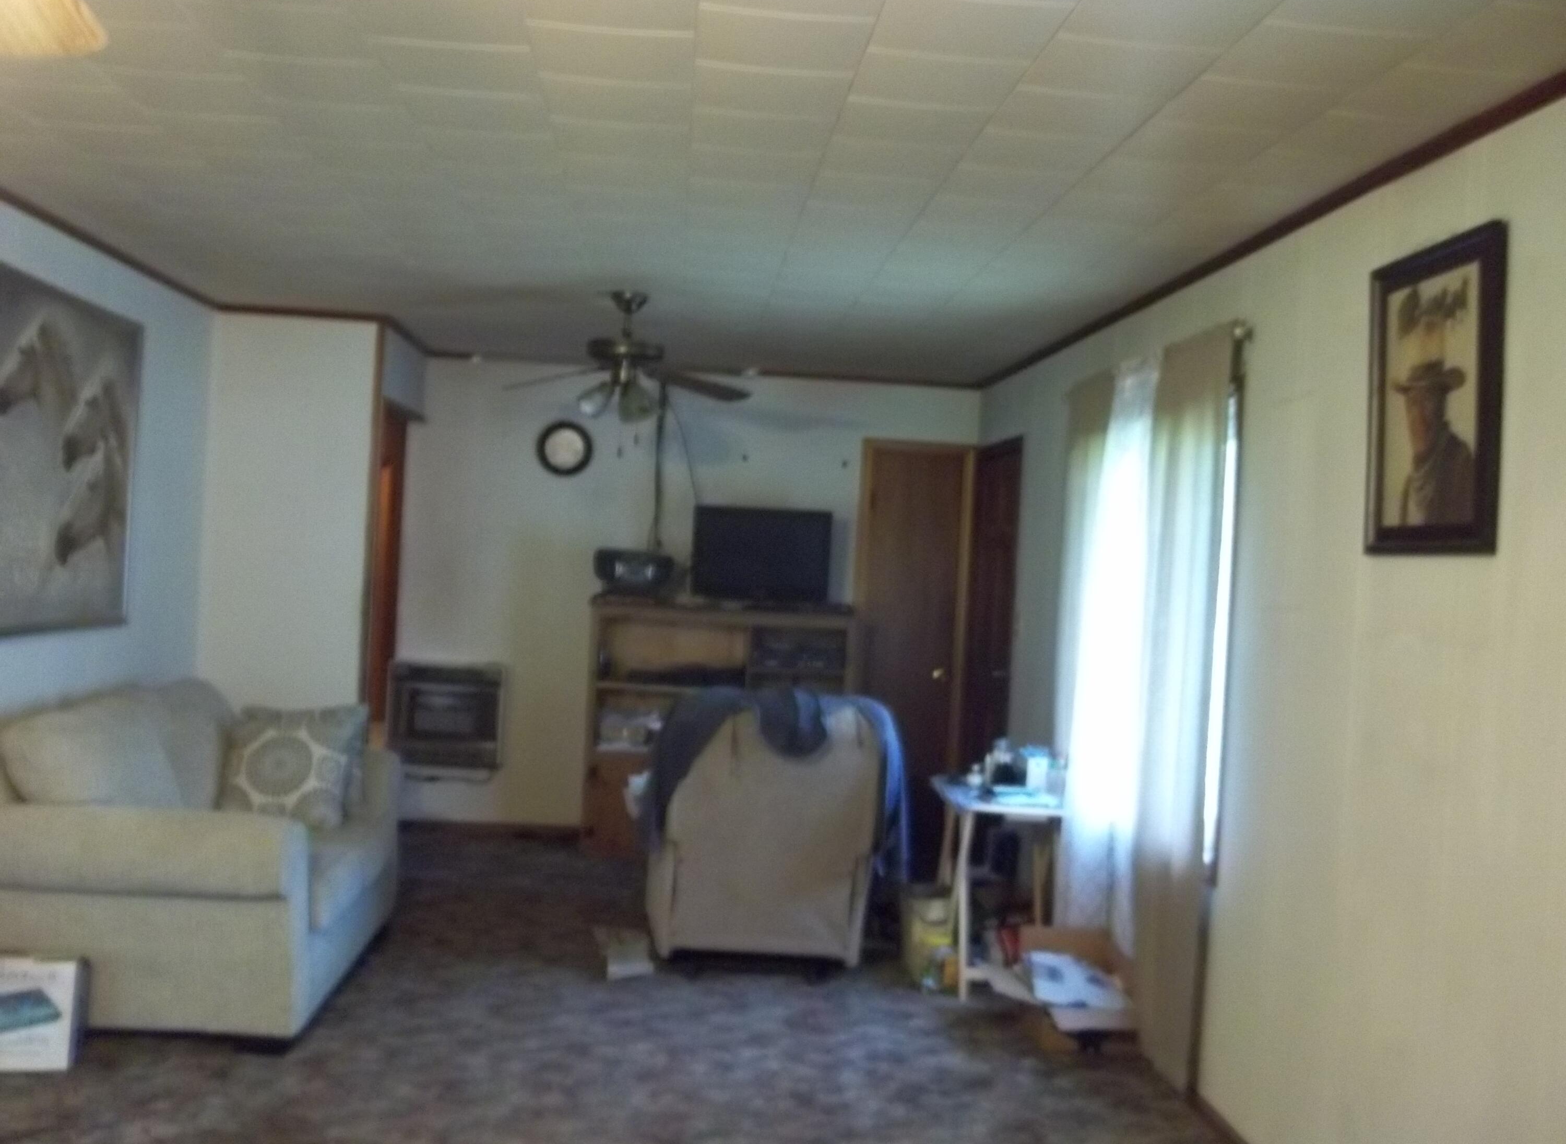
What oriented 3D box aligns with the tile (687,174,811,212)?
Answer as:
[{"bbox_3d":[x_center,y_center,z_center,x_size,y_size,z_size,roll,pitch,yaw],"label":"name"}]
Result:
[{"bbox_3d":[-0.090,-0.969,3.807,0.305,0.016,0.300,3,0,-4],"label":"tile"}]

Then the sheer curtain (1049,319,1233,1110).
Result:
[{"bbox_3d":[1.135,0.383,4.987,0.110,2.134,1.716,3,1,-4],"label":"sheer curtain"}]

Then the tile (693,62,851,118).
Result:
[{"bbox_3d":[-0.024,-0.989,3.051,0.307,0.020,0.303,3,1,-4],"label":"tile"}]

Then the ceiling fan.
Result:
[{"bbox_3d":[-0.571,-0.789,5.498,1.100,0.480,1.100,3,1,-4],"label":"ceiling fan"}]

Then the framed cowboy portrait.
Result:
[{"bbox_3d":[1.289,-0.345,2.977,0.027,0.610,0.478,3,0,-4],"label":"framed cowboy portrait"}]

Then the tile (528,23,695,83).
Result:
[{"bbox_3d":[-0.320,-0.985,2.824,0.305,0.020,0.305,3,1,-4],"label":"tile"}]

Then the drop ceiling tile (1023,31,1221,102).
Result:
[{"bbox_3d":[0.607,-0.927,2.733,0.305,0.020,0.305,3,1,-4],"label":"drop ceiling tile"}]

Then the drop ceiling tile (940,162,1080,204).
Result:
[{"bbox_3d":[0.547,-0.949,3.634,0.305,0.020,0.305,3,1,-4],"label":"drop ceiling tile"}]

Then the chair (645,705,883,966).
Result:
[{"bbox_3d":[-0.102,0.914,5.659,0.820,1.004,0.920,3,1,-8],"label":"chair"}]

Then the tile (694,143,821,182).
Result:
[{"bbox_3d":[-0.069,-0.981,3.580,0.305,0.020,0.305,3,1,-4],"label":"tile"}]

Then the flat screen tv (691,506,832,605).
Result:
[{"bbox_3d":[-0.106,-0.075,7.533,0.700,0.480,0.140,3,1,-4],"label":"flat screen tv"}]

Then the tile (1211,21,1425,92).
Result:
[{"bbox_3d":[0.949,-0.935,2.685,0.307,0.020,0.303,3,1,-4],"label":"tile"}]

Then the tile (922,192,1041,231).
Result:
[{"bbox_3d":[0.515,-0.940,3.873,0.305,0.016,0.300,3,0,-4],"label":"tile"}]

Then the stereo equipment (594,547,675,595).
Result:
[{"bbox_3d":[-0.709,0.007,7.188,0.380,0.225,0.220,3,1,-4],"label":"stereo equipment"}]

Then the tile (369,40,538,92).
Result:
[{"bbox_3d":[-0.633,-0.995,2.942,0.305,0.020,0.305,3,1,-4],"label":"tile"}]

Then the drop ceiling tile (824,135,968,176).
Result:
[{"bbox_3d":[0.247,-0.958,3.461,0.305,0.020,0.305,3,1,-4],"label":"drop ceiling tile"}]

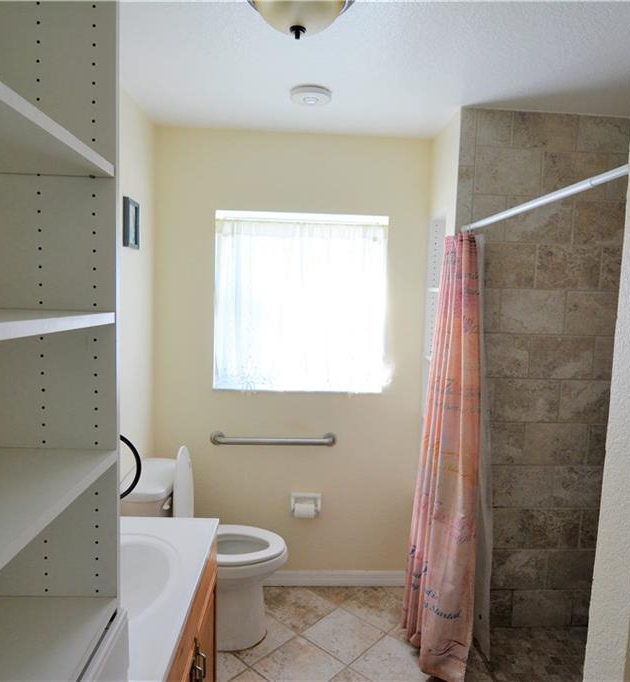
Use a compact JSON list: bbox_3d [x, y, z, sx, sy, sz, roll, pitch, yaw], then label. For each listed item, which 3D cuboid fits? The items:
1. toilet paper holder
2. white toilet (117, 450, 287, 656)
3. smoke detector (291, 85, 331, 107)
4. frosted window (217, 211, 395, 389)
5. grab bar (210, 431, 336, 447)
[{"bbox_3d":[-0.048,0.908,2.783,0.165,0.140,0.100,2,5,-3],"label":"toilet paper holder"},{"bbox_3d":[-0.485,0.952,2.422,0.710,0.890,0.440,2,5,-3],"label":"white toilet"},{"bbox_3d":[-0.016,-1.008,2.131,0.166,0.042,0.166,2,5,-3],"label":"smoke detector"},{"bbox_3d":[-0.068,-0.202,2.750,0.920,0.940,0.090,2,5,-3],"label":"frosted window"},{"bbox_3d":[-0.222,0.536,2.741,0.680,0.075,0.073,2,5,-3],"label":"grab bar"}]

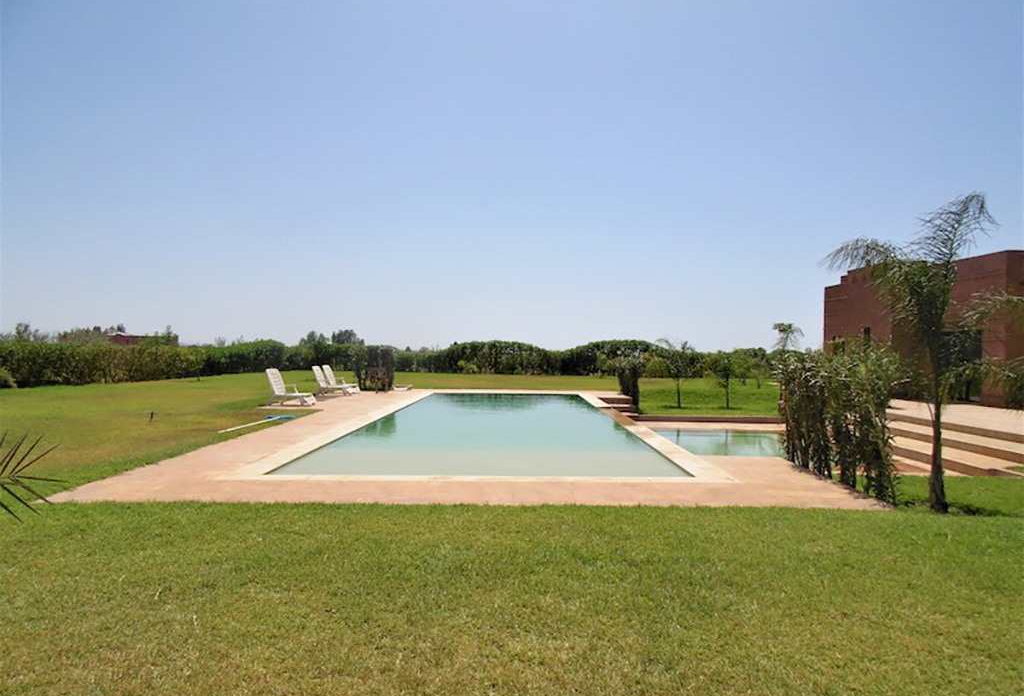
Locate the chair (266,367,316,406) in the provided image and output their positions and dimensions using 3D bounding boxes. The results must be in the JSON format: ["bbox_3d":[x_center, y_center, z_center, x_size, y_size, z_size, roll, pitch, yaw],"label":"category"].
[{"bbox_3d":[-6.148,1.093,18.153,1.270,1.020,0.670,0,0,10],"label":"chair"}]

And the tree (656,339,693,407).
[{"bbox_3d":[5.418,0.850,21.700,1.400,2.334,1.350,0,0,0],"label":"tree"}]

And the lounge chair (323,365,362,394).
[{"bbox_3d":[-6.098,1.122,23.403,1.270,1.020,0.670,0,0,10],"label":"lounge chair"}]

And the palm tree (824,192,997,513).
[{"bbox_3d":[3.980,0.047,6.500,1.720,3.201,1.650,0,0,0],"label":"palm tree"}]

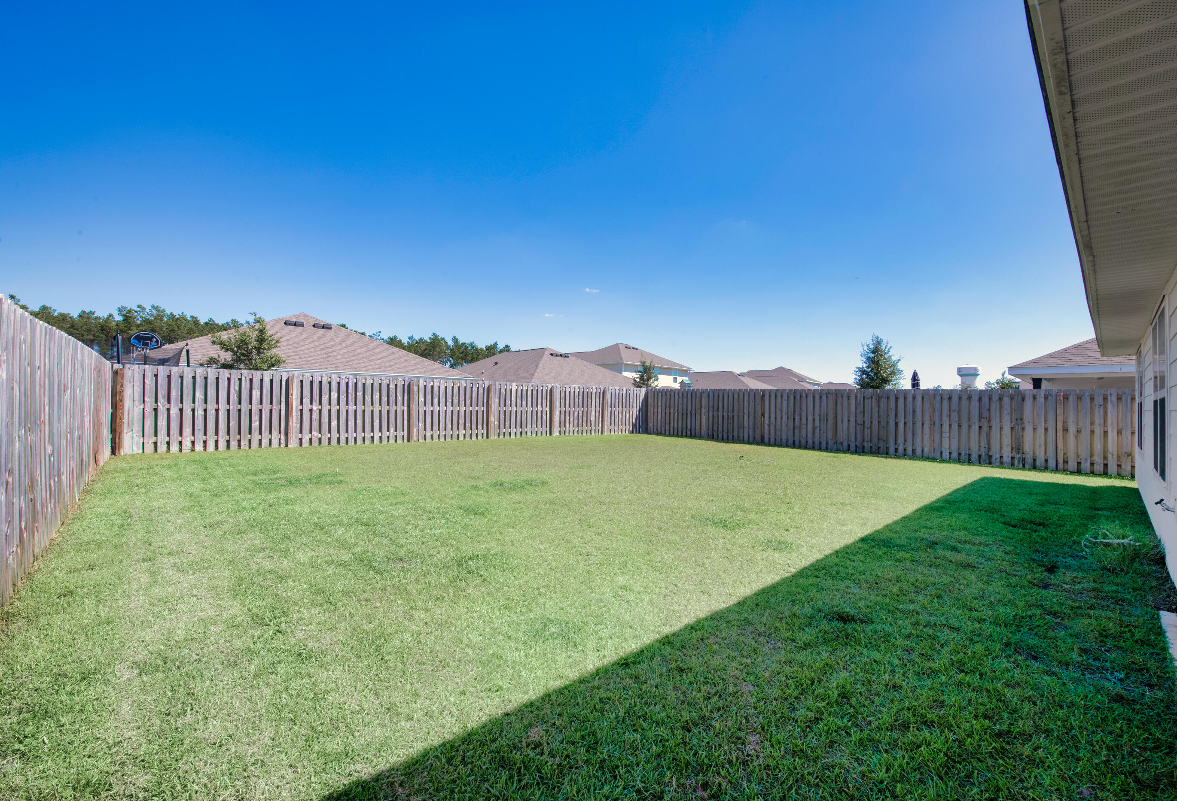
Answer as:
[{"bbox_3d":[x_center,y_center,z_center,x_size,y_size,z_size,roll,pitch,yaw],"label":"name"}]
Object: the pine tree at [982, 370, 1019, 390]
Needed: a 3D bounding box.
[{"bbox_3d":[24.661,0.007,28.000,1.650,3.620,1.650,1,0,41],"label":"pine tree"}]

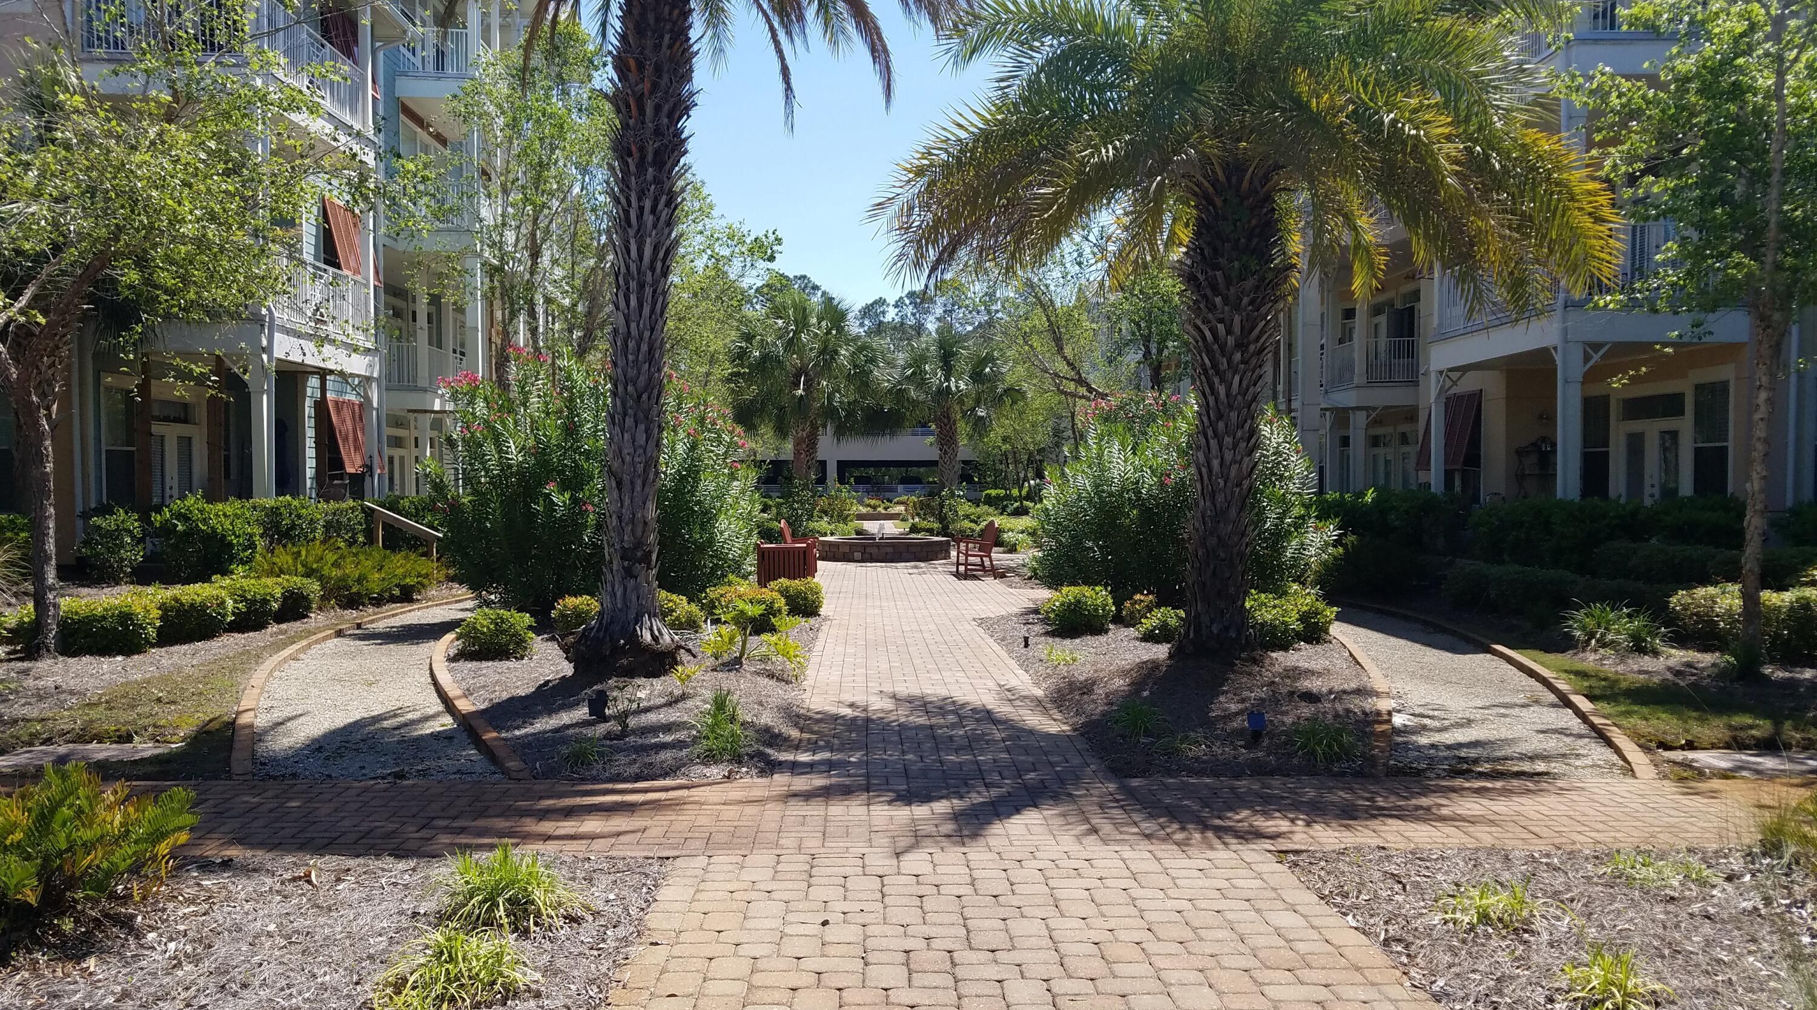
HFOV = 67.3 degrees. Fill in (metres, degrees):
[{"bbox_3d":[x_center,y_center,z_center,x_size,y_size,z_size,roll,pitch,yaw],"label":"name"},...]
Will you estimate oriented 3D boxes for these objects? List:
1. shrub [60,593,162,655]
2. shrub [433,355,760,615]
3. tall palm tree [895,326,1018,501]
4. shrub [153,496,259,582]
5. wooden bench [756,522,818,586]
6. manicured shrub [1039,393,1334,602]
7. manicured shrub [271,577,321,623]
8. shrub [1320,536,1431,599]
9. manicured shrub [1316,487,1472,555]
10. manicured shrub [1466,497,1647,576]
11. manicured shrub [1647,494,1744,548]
[{"bbox_3d":[-7.420,1.100,12.700,0.880,0.550,0.820,0,1,0],"label":"shrub"},{"bbox_3d":[-4.200,-0.320,18.500,4.100,3.350,3.700,0,1,0],"label":"shrub"},{"bbox_3d":[1.440,-2.250,40.000,3.600,6.000,3.500,0,1,0],"label":"tall palm tree"},{"bbox_3d":[-9.650,0.470,18.700,1.350,1.120,1.200,0,1,0],"label":"shrub"},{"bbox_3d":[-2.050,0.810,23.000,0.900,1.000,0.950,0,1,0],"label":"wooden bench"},{"bbox_3d":[4.100,-0.100,20.300,4.100,2.900,3.500,0,1,0],"label":"manicured shrub"},{"bbox_3d":[-7.020,1.070,15.600,0.680,0.530,0.700,0,1,0],"label":"manicured shrub"},{"bbox_3d":[6.850,0.900,20.000,1.500,0.880,1.300,0,1,0],"label":"shrub"},{"bbox_3d":[8.550,0.330,24.000,2.700,1.200,1.700,0,1,0],"label":"manicured shrub"},{"bbox_3d":[9.500,0.430,20.100,2.450,1.080,1.400,0,1,0],"label":"manicured shrub"},{"bbox_3d":[11.500,0.400,20.000,1.300,1.050,1.100,0,1,0],"label":"manicured shrub"}]

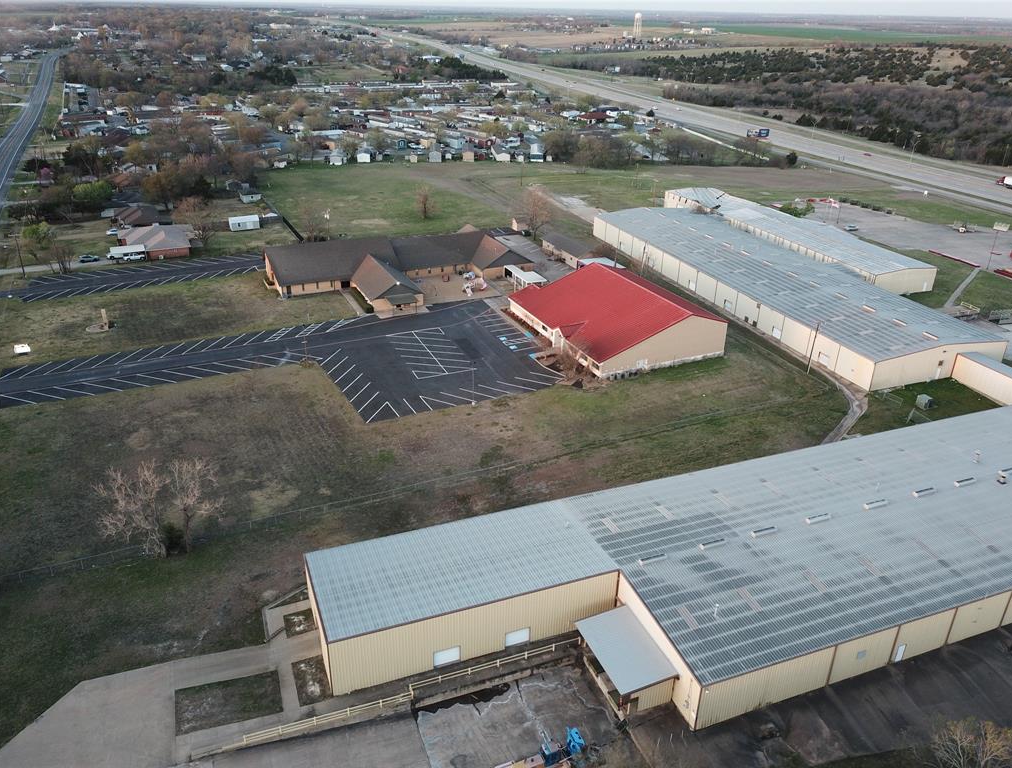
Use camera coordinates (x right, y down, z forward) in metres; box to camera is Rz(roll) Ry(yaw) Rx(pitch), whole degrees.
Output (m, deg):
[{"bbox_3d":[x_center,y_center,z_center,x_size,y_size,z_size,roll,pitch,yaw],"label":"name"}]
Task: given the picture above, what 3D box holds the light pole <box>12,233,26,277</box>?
[{"bbox_3d":[-112.698,-29.401,178.079,2.200,10.627,0.600,1,26,0],"label":"light pole"}]

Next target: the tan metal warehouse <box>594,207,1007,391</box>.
[{"bbox_3d":[59.798,-26.449,183.427,32.441,6.500,106.064,-9,28,-19],"label":"tan metal warehouse"}]

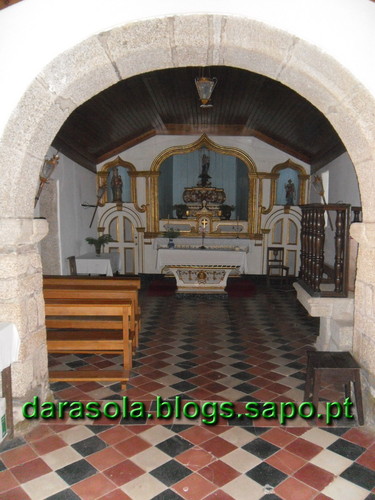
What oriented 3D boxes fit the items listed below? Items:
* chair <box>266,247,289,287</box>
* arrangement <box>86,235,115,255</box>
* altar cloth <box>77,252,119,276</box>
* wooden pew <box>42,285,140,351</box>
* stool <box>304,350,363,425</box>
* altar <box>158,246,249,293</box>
[{"bbox_3d":[2.140,0.428,9.600,0.440,0.940,0.460,0,4,2],"label":"chair"},{"bbox_3d":[-1.970,-0.098,9.100,0.580,0.460,0.460,0,4,0],"label":"arrangement"},{"bbox_3d":[-1.980,0.322,8.950,0.740,0.370,1.100,0,4,2],"label":"altar cloth"},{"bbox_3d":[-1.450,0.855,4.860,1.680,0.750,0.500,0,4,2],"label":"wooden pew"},{"bbox_3d":[1.157,1.086,3.245,0.390,0.430,0.390,0,5,7],"label":"stool"},{"bbox_3d":[0.310,0.425,8.550,1.800,0.880,0.680,0,4,3],"label":"altar"}]

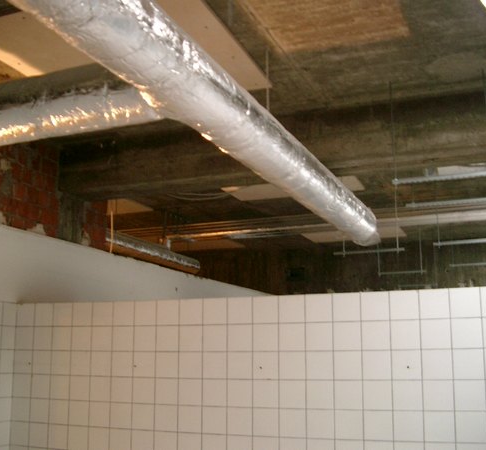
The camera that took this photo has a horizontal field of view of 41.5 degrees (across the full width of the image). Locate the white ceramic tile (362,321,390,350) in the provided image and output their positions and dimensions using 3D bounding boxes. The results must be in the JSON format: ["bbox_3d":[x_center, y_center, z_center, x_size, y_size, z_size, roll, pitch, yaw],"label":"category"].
[{"bbox_3d":[0.689,0.575,3.334,0.150,0.150,0.009,-5,-13,21],"label":"white ceramic tile"}]

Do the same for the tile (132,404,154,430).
[{"bbox_3d":[-0.578,1.113,3.721,0.150,0.150,0.010,-5,-13,21],"label":"tile"}]

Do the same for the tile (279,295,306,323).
[{"bbox_3d":[0.264,0.456,3.484,0.150,0.150,0.009,-5,-13,21],"label":"tile"}]

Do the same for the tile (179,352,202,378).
[{"bbox_3d":[-0.297,0.794,3.636,0.150,0.150,0.008,-5,-13,21],"label":"tile"}]

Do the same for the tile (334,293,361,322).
[{"bbox_3d":[0.553,0.439,3.426,0.150,0.150,0.010,-5,-13,21],"label":"tile"}]

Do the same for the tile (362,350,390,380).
[{"bbox_3d":[0.685,0.717,3.281,0.150,0.150,0.010,-5,-13,21],"label":"tile"}]

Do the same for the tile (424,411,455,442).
[{"bbox_3d":[0.948,0.972,3.092,0.150,0.150,0.008,-5,-13,21],"label":"tile"}]

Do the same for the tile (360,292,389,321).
[{"bbox_3d":[0.690,0.427,3.363,0.150,0.150,0.009,-5,-13,21],"label":"tile"}]

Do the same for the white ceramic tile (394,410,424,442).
[{"bbox_3d":[0.818,0.993,3.167,0.150,0.150,0.010,-5,-13,21],"label":"white ceramic tile"}]

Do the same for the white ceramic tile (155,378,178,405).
[{"bbox_3d":[-0.441,0.963,3.716,0.150,0.150,0.010,-5,-13,21],"label":"white ceramic tile"}]

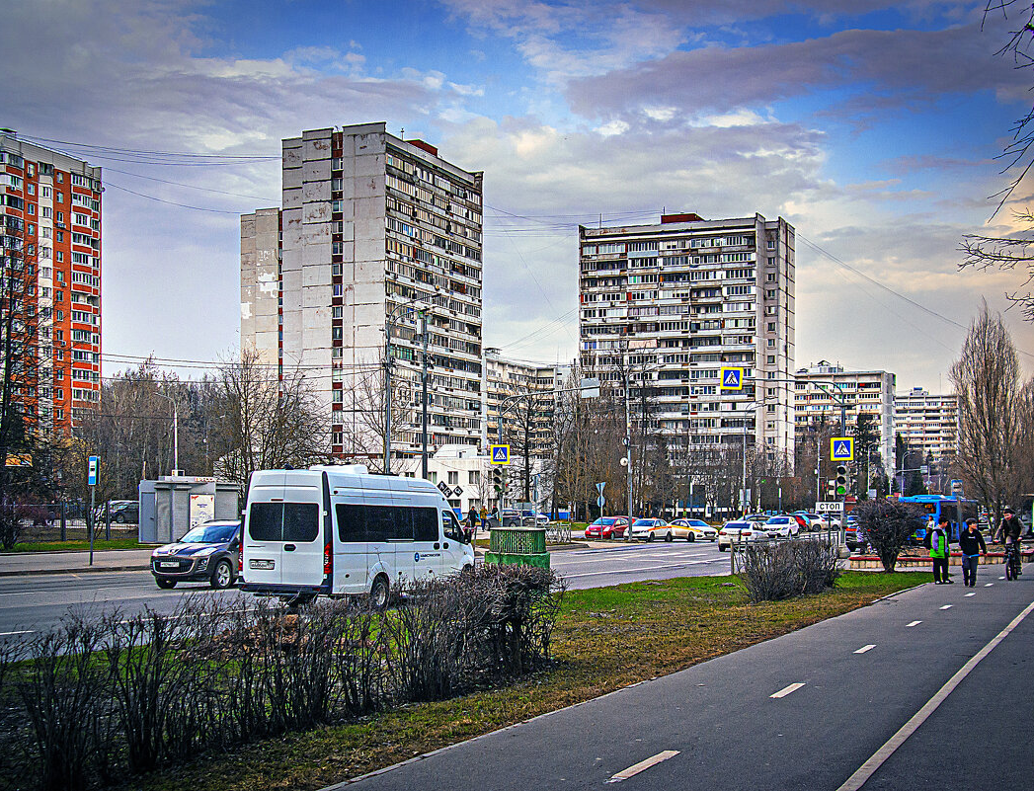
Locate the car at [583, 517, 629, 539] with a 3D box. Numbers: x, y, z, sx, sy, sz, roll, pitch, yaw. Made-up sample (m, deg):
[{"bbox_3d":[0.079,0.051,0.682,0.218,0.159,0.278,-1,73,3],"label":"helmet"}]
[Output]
[{"bbox_3d":[5.950,8.644,90.000,1.740,1.500,4.400,-2,-4,27],"label":"car"}]

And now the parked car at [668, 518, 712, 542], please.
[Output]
[{"bbox_3d":[11.470,8.767,89.578,1.750,1.480,4.420,2,-5,-19],"label":"parked car"}]

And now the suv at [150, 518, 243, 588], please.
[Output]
[{"bbox_3d":[-7.420,4.075,35.750,1.830,1.690,4.600,-2,-4,24],"label":"suv"}]

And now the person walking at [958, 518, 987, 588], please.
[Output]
[{"bbox_3d":[10.145,3.510,30.800,0.560,1.500,0.340,-1,-4,13],"label":"person walking"}]

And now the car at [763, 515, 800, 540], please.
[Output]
[{"bbox_3d":[18.500,9.212,97.000,1.820,1.630,4.450,-2,-4,25],"label":"car"}]

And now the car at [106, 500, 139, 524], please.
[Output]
[{"bbox_3d":[-29.200,8.858,104.500,1.820,1.650,4.500,-3,-5,40],"label":"car"}]

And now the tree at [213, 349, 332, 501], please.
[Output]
[{"bbox_3d":[-12.430,2.250,70.067,6.200,9.600,6.000,1,-5,-10],"label":"tree"}]

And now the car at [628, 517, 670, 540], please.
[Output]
[{"bbox_3d":[8.554,8.767,89.578,1.740,1.480,4.420,-2,-5,25],"label":"car"}]

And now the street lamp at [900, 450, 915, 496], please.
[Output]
[{"bbox_3d":[57.381,13.719,202.572,1.900,11.200,0.900,-2,-5,24],"label":"street lamp"}]

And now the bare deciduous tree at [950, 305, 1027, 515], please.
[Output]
[{"bbox_3d":[27.012,1.482,79.167,4.500,13.700,4.500,-2,-5,19],"label":"bare deciduous tree"}]

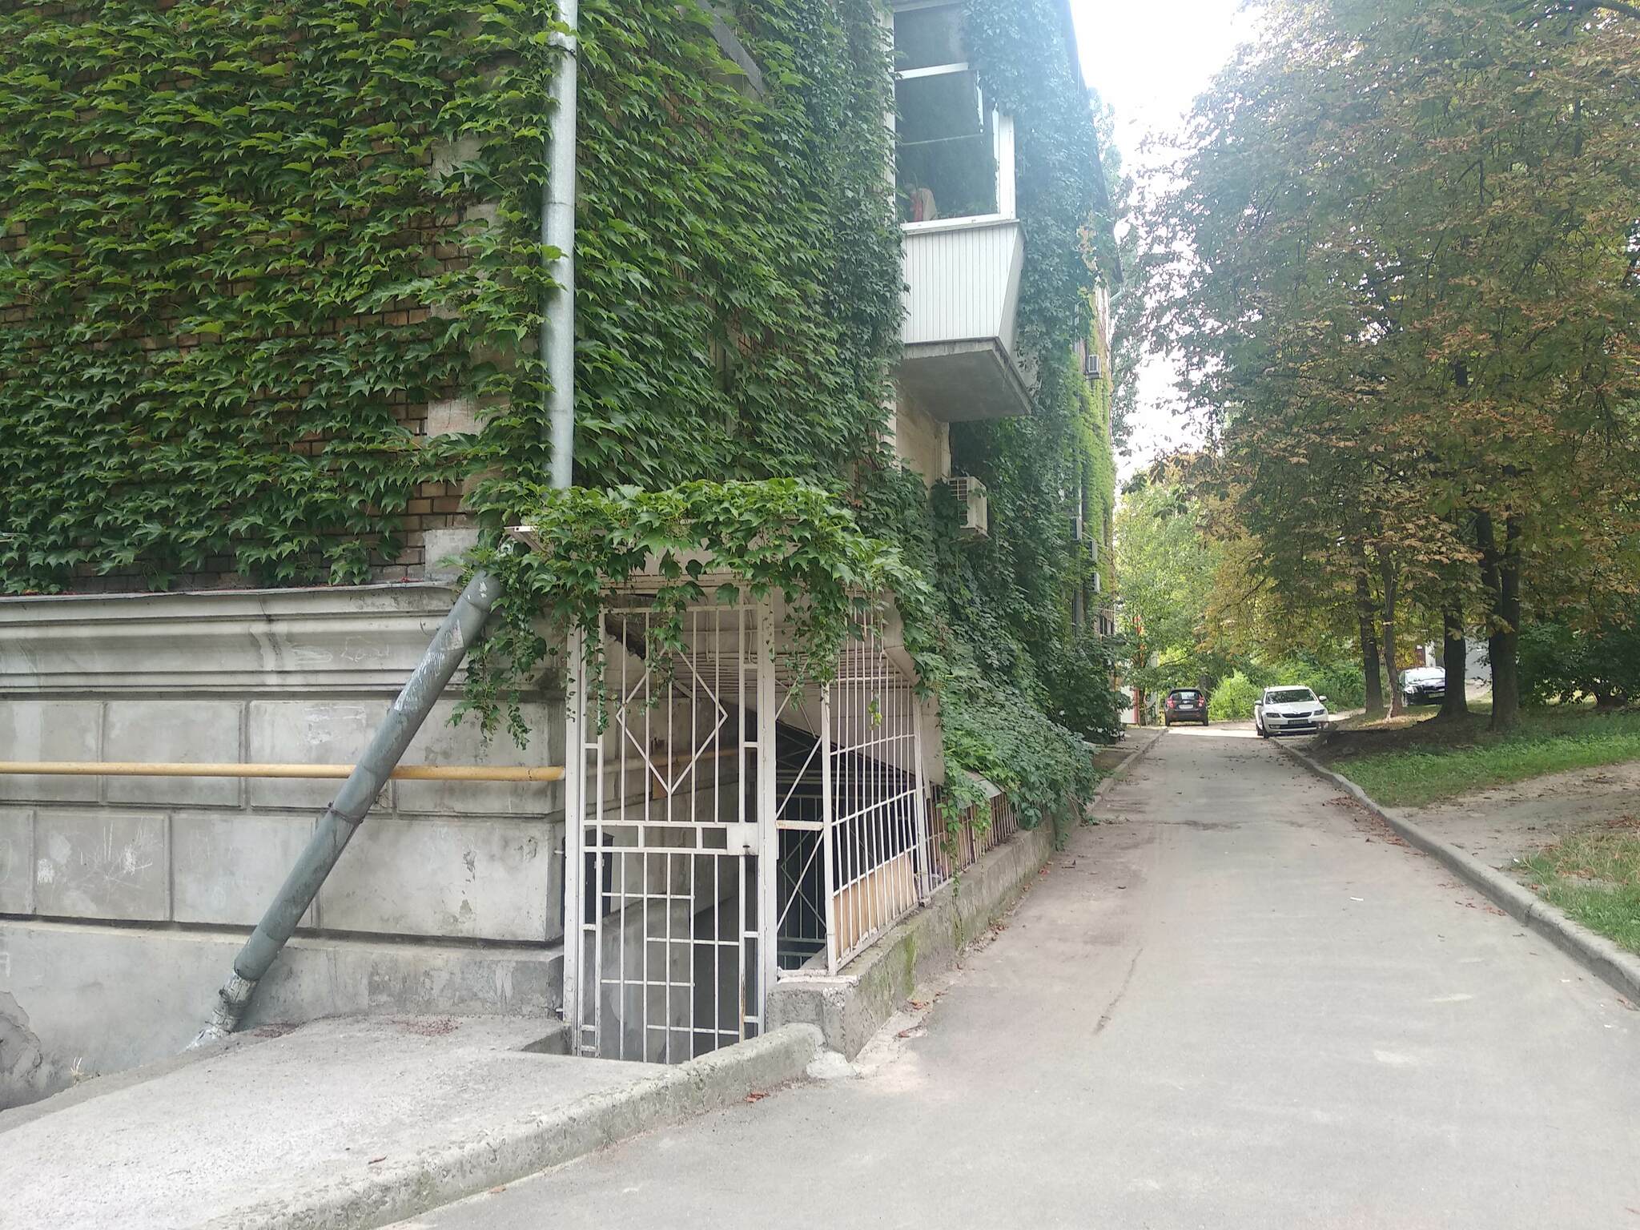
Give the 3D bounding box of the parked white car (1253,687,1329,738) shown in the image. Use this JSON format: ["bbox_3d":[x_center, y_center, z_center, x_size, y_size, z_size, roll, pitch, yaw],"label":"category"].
[{"bbox_3d":[14.377,2.925,37.619,1.830,1.460,4.660,-6,-5,16],"label":"parked white car"}]

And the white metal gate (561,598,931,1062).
[{"bbox_3d":[-0.290,0.997,6.268,1.353,2.055,1.750,-1,-4,16],"label":"white metal gate"}]

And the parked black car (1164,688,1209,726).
[{"bbox_3d":[15.047,3.783,50.555,1.690,1.505,3.950,-1,-4,16],"label":"parked black car"}]

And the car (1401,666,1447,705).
[{"bbox_3d":[23.047,2.722,46.744,1.790,1.470,4.400,-6,-5,16],"label":"car"}]

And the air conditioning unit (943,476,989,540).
[{"bbox_3d":[1.706,-1.222,14.114,0.285,0.562,0.780,-2,-4,18],"label":"air conditioning unit"}]

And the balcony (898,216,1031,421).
[{"bbox_3d":[1.614,-3.059,13.306,1.282,1.261,2.758,-1,-4,16],"label":"balcony"}]

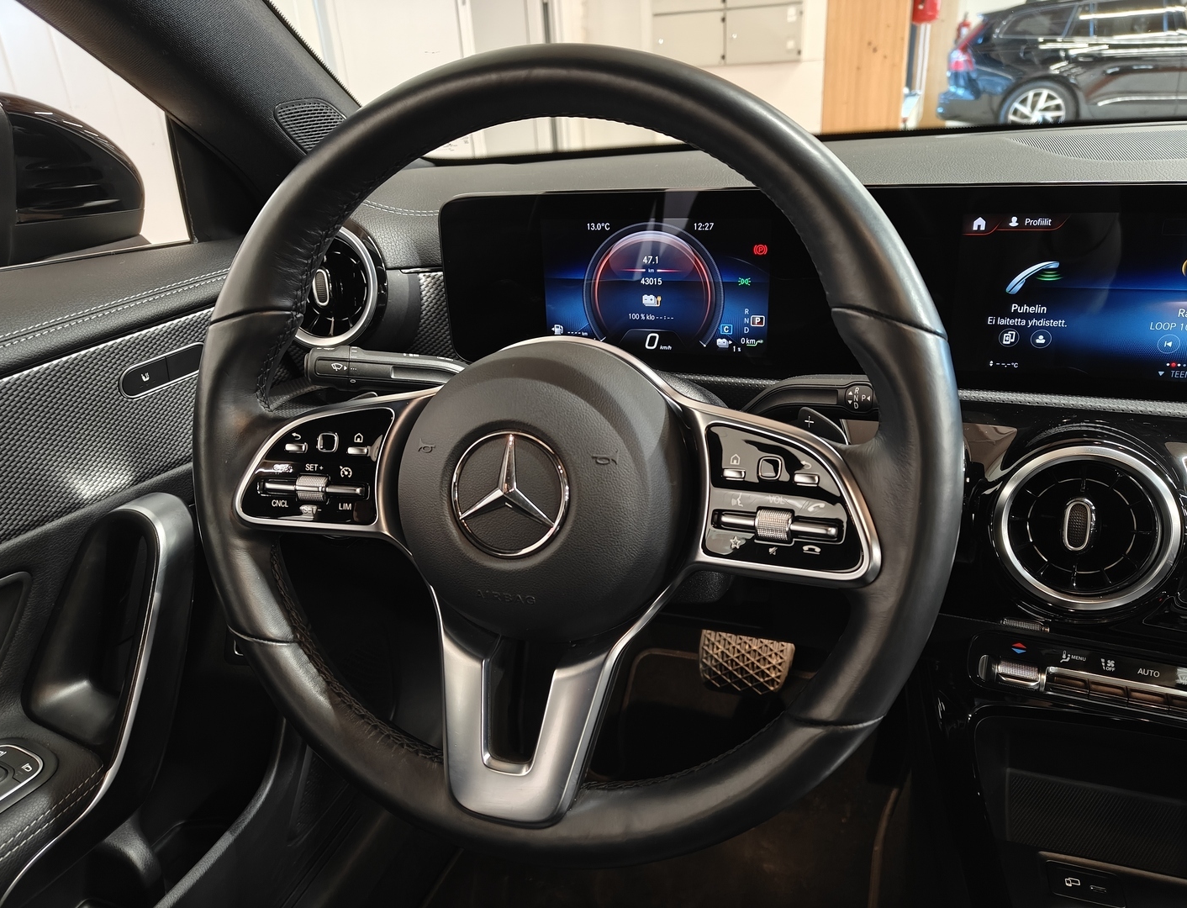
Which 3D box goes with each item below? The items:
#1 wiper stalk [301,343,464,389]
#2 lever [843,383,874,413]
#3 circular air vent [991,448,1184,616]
[{"bbox_3d":[-0.103,-0.046,0.457,0.112,0.025,0.027,4,6,18],"label":"wiper stalk"},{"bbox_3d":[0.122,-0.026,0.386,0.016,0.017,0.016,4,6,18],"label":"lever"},{"bbox_3d":[0.284,0.041,0.488,0.095,0.095,0.030,4,-2,18],"label":"circular air vent"}]

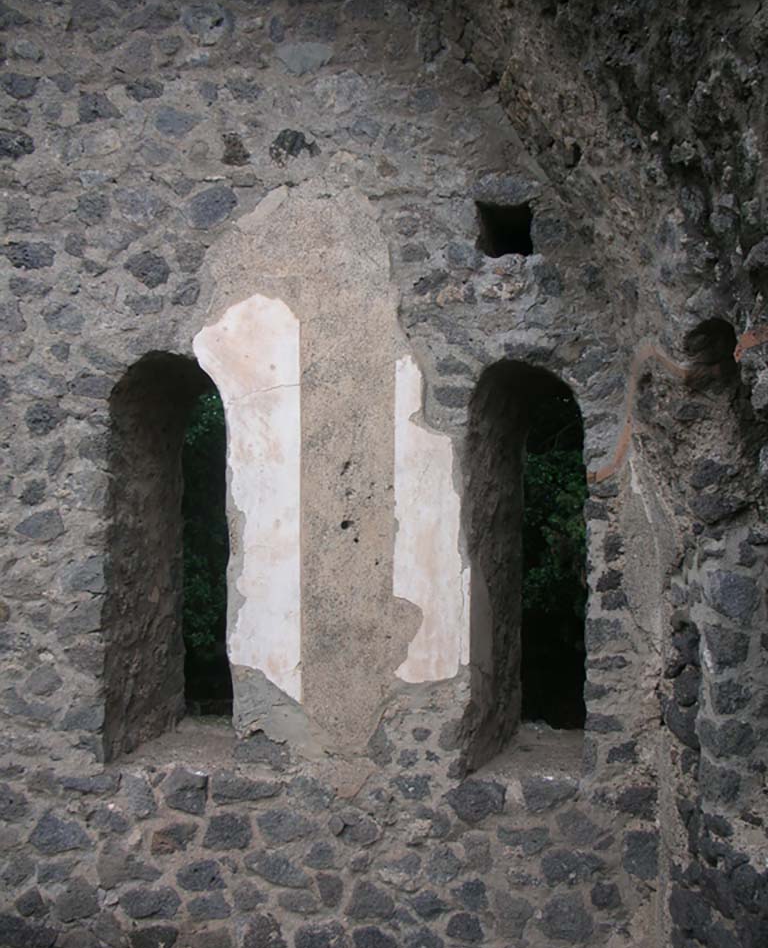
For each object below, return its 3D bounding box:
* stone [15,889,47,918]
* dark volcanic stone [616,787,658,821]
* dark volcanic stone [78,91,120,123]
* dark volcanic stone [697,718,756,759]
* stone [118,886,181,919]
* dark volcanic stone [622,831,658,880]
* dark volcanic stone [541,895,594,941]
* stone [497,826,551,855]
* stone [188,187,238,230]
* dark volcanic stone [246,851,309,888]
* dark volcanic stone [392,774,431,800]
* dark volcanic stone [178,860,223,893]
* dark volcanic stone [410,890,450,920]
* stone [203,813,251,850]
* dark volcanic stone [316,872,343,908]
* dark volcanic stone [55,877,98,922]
[{"bbox_3d":[-1.163,1.413,3.446,0.102,0.097,0.100,0,-3,0],"label":"stone"},{"bbox_3d":[0.858,1.116,3.517,0.135,0.106,0.090,0,-3,0],"label":"dark volcanic stone"},{"bbox_3d":[-1.140,-1.473,4.151,0.162,0.125,0.107,0,-2,0],"label":"dark volcanic stone"},{"bbox_3d":[1.010,0.767,3.031,0.157,0.114,0.110,-2,-4,28],"label":"dark volcanic stone"},{"bbox_3d":[-0.791,1.453,3.510,0.208,0.105,0.111,0,-3,0],"label":"stone"},{"bbox_3d":[0.997,1.483,4.026,0.135,0.189,0.121,0,-2,0],"label":"dark volcanic stone"},{"bbox_3d":[0.644,1.557,3.634,0.184,0.157,0.122,0,-4,0],"label":"dark volcanic stone"},{"bbox_3d":[0.473,1.244,3.514,0.182,0.093,0.097,0,-3,0],"label":"stone"},{"bbox_3d":[-0.637,-0.984,3.823,0.179,0.150,0.118,0,-4,0],"label":"stone"},{"bbox_3d":[-0.414,1.539,4.029,0.232,0.143,0.141,0,-2,0],"label":"dark volcanic stone"},{"bbox_3d":[0.093,1.064,3.514,0.128,0.087,0.080,0,-3,0],"label":"dark volcanic stone"},{"bbox_3d":[-0.713,1.559,4.020,0.179,0.128,0.115,0,-2,0],"label":"dark volcanic stone"},{"bbox_3d":[0.157,1.457,3.497,0.134,0.099,0.086,0,-3,0],"label":"dark volcanic stone"},{"bbox_3d":[-0.555,1.260,3.650,0.164,0.130,0.105,0,-4,0],"label":"stone"},{"bbox_3d":[-0.178,1.376,3.448,0.089,0.113,0.100,0,-3,0],"label":"dark volcanic stone"},{"bbox_3d":[-0.995,1.383,3.408,0.139,0.140,0.100,0,-4,3],"label":"dark volcanic stone"}]

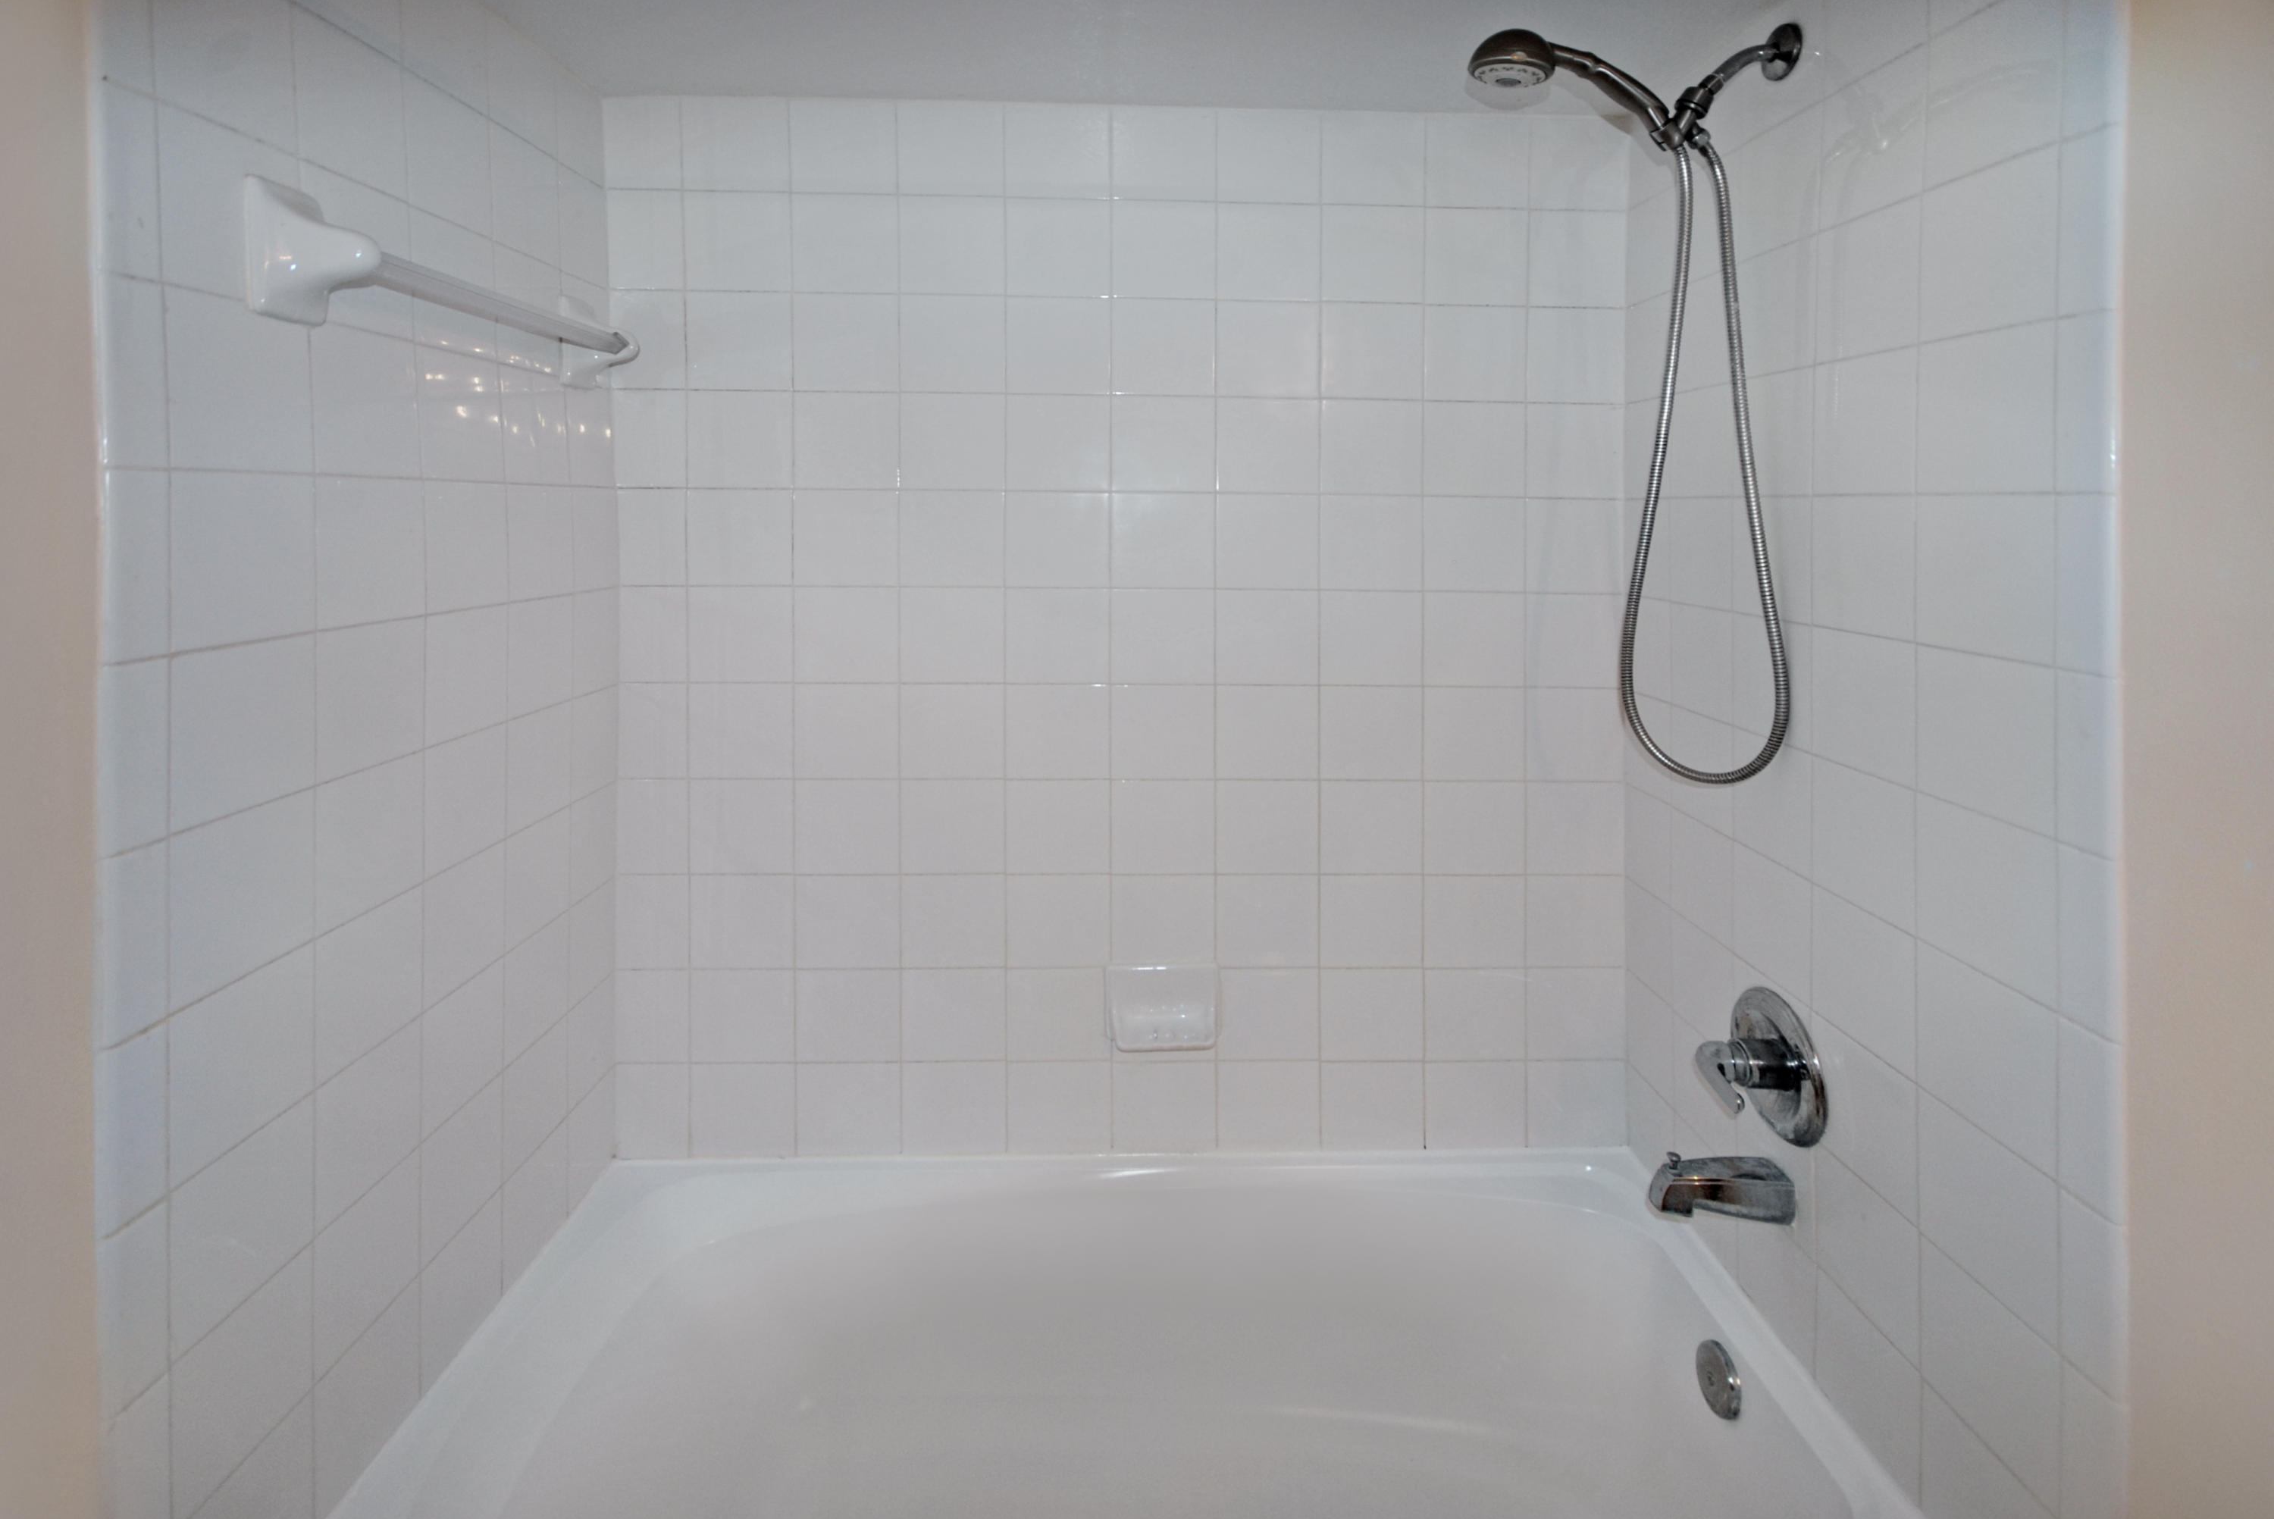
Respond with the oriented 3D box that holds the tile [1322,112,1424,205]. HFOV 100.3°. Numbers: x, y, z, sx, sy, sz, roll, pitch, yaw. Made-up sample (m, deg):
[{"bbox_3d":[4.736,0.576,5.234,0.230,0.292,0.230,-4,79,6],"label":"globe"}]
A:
[{"bbox_3d":[0.371,-0.943,1.494,0.161,0.139,0.012,0,4,-2],"label":"tile"}]

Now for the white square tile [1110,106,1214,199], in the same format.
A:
[{"bbox_3d":[0.041,-0.945,1.481,0.164,0.139,0.012,0,4,-2],"label":"white square tile"}]

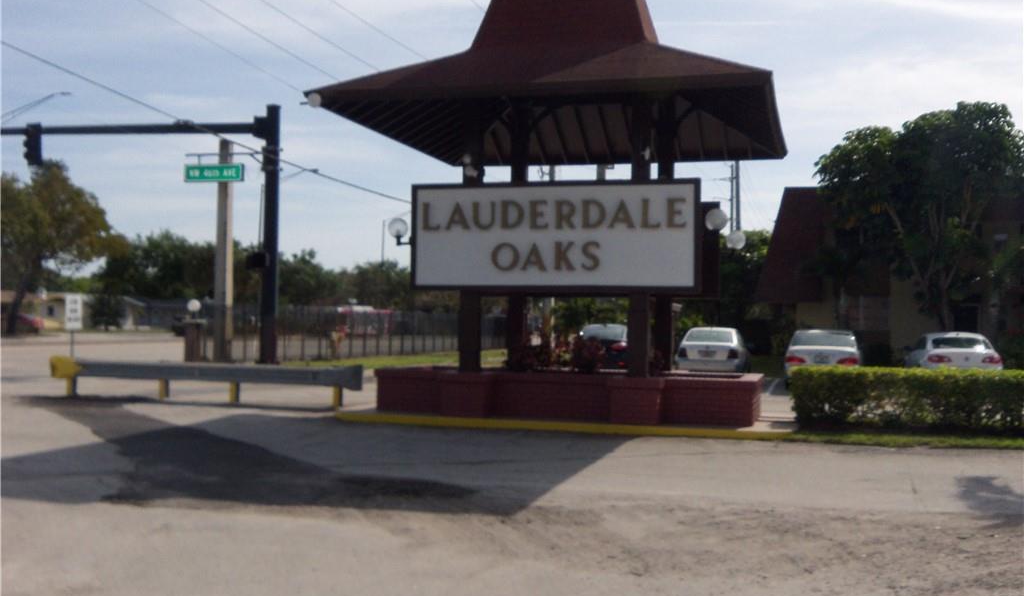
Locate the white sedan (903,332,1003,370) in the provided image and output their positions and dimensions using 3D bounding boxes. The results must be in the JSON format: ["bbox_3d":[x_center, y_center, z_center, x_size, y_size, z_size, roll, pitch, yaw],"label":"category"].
[{"bbox_3d":[11.080,1.570,26.250,1.840,1.450,4.750,0,-2,16],"label":"white sedan"}]

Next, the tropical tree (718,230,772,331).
[{"bbox_3d":[9.700,-0.131,43.000,4.000,5.700,4.000,0,-2,16],"label":"tropical tree"}]

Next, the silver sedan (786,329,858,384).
[{"bbox_3d":[8.270,1.561,27.700,1.820,1.460,4.800,0,-2,16],"label":"silver sedan"}]

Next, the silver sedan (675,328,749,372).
[{"bbox_3d":[5.600,1.550,28.600,1.740,1.450,4.400,0,-2,16],"label":"silver sedan"}]

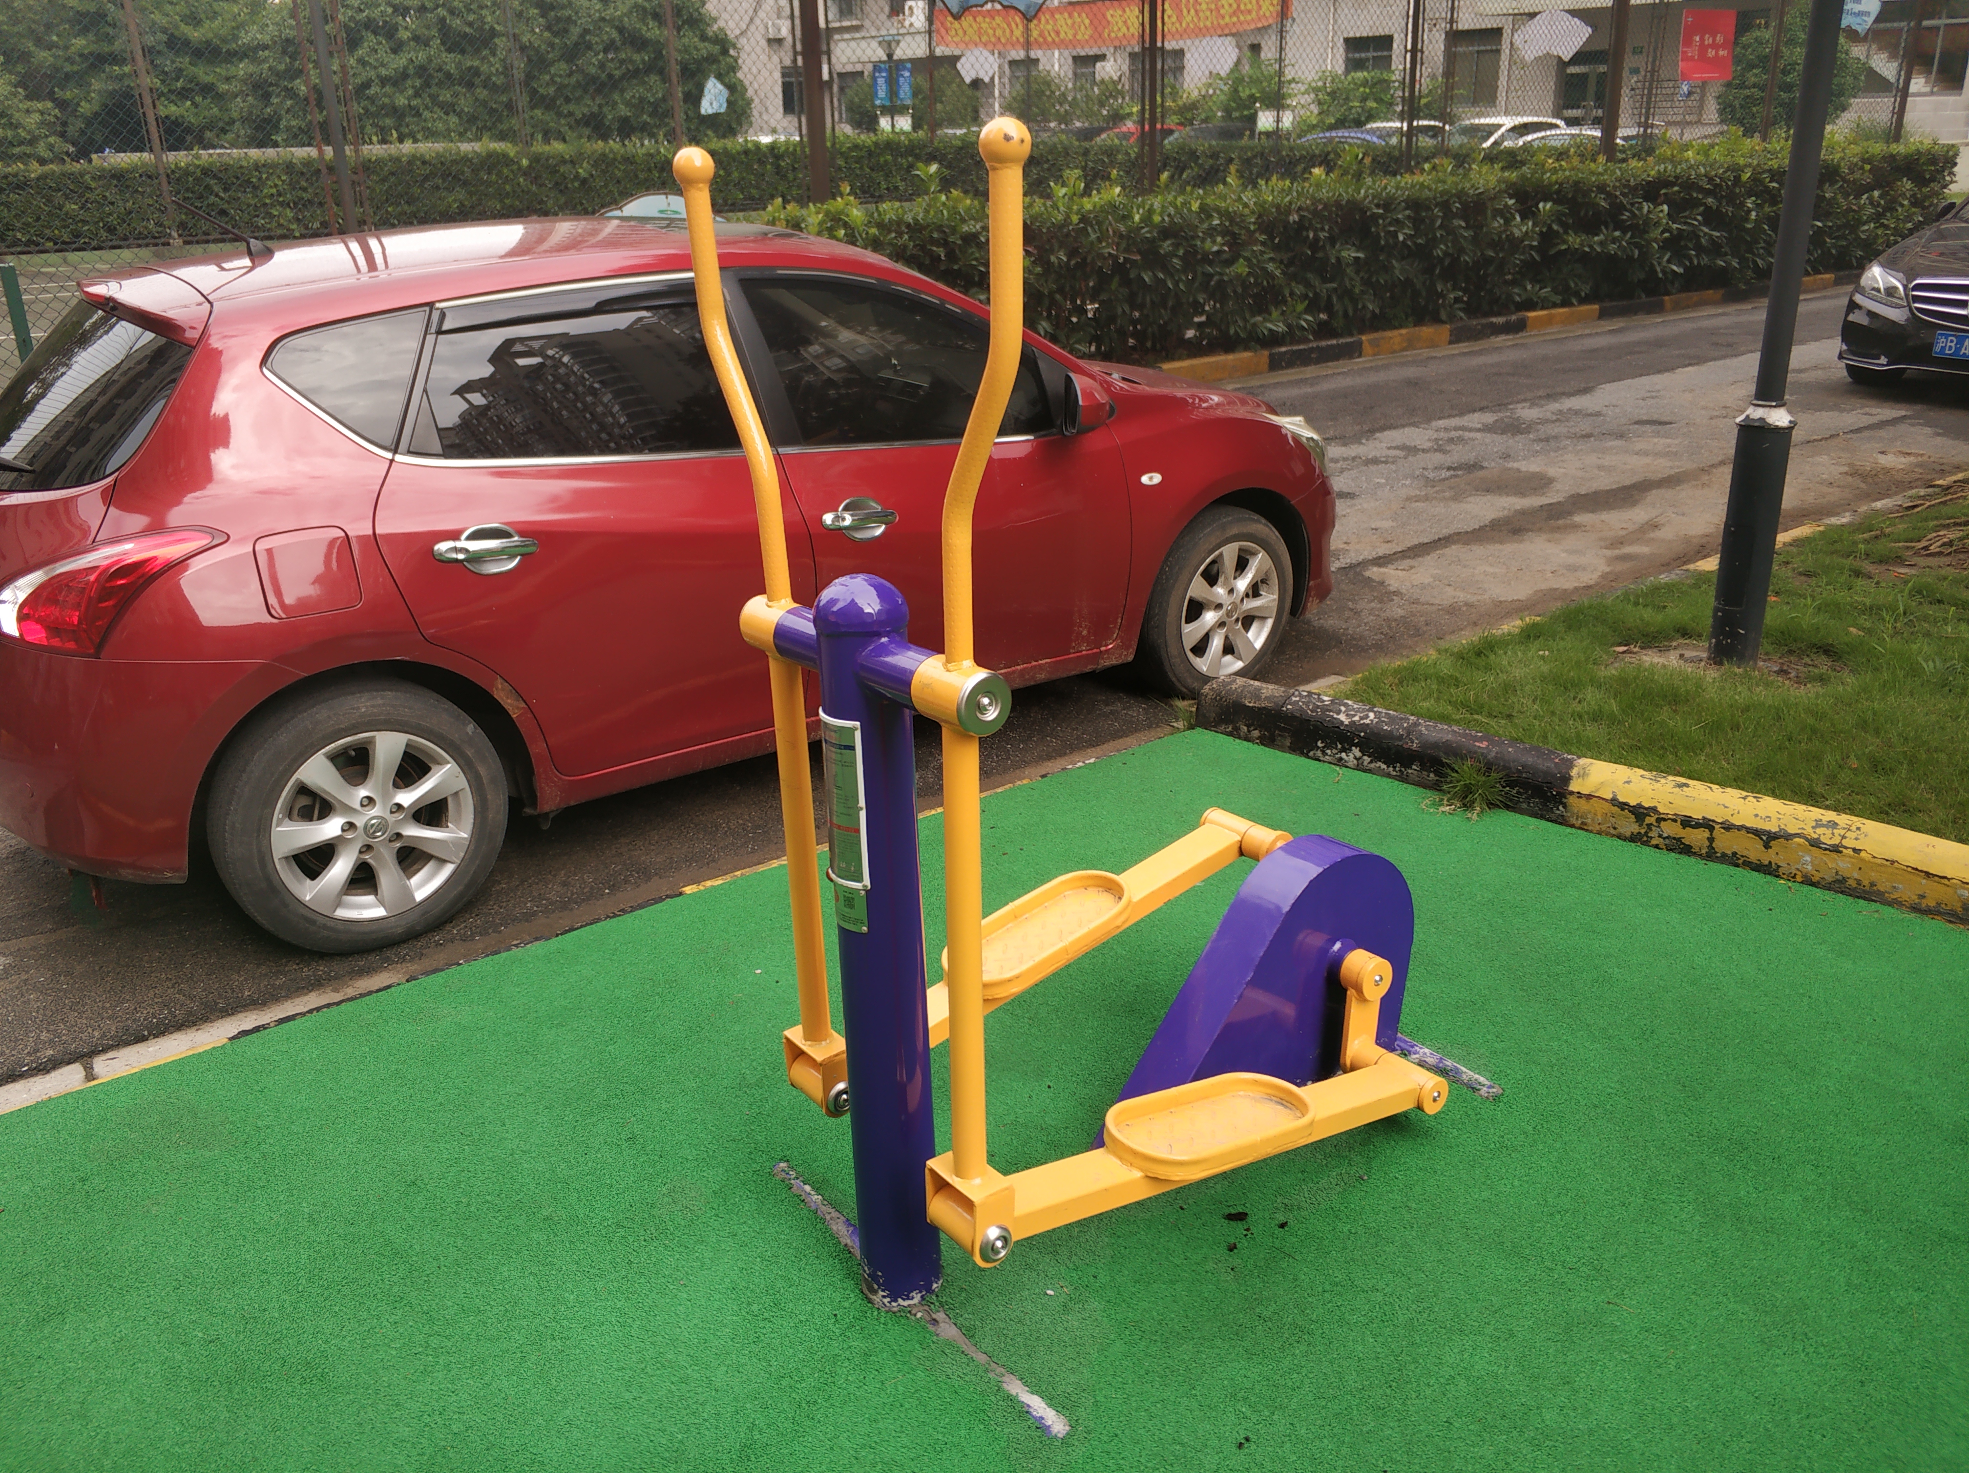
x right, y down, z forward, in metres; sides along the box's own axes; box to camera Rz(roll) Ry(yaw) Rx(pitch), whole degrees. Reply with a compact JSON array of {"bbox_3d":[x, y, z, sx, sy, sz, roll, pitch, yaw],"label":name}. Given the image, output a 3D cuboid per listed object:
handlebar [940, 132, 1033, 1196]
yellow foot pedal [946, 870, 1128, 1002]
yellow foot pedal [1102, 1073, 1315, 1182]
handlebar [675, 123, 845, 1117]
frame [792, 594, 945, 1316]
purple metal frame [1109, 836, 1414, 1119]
[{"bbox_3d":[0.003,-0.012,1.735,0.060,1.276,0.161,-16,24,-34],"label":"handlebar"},{"bbox_3d":[0.090,0.323,2.527,0.345,0.042,0.157,-27,30,-30],"label":"yellow foot pedal"},{"bbox_3d":[0.333,0.574,2.274,0.352,0.042,0.162,-4,16,-38],"label":"yellow foot pedal"},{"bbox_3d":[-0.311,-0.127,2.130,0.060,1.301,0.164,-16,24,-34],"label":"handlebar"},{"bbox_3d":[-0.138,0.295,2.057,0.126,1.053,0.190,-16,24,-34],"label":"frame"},{"bbox_3d":[0.464,0.417,2.575,0.685,0.437,0.107,-16,24,-34],"label":"purple metal frame"}]

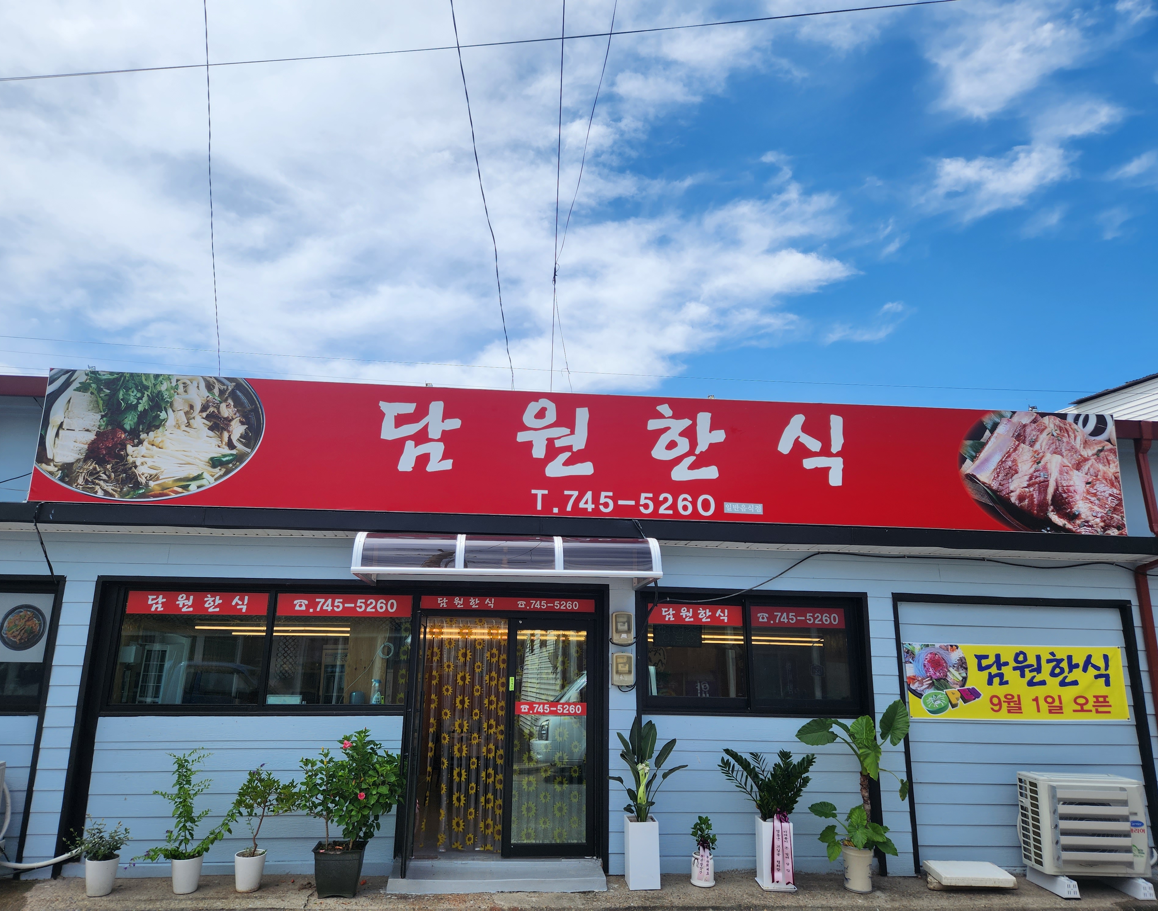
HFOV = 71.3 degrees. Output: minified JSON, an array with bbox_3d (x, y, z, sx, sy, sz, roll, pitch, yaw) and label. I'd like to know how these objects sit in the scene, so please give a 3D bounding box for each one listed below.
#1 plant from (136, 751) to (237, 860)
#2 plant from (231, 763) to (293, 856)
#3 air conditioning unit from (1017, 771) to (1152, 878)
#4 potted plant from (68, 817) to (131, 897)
[{"bbox_3d":[-2.992,2.690,6.230,0.665,0.784,0.460,2,-14,-5],"label":"plant"},{"bbox_3d":[-2.462,2.767,6.294,0.462,0.661,0.440,2,-14,-5],"label":"plant"},{"bbox_3d":[4.020,2.938,6.446,0.862,0.680,0.310,2,-13,-5],"label":"air conditioning unit"},{"bbox_3d":[-3.474,2.866,5.817,0.427,0.478,0.380,2,-13,-5],"label":"potted plant"}]

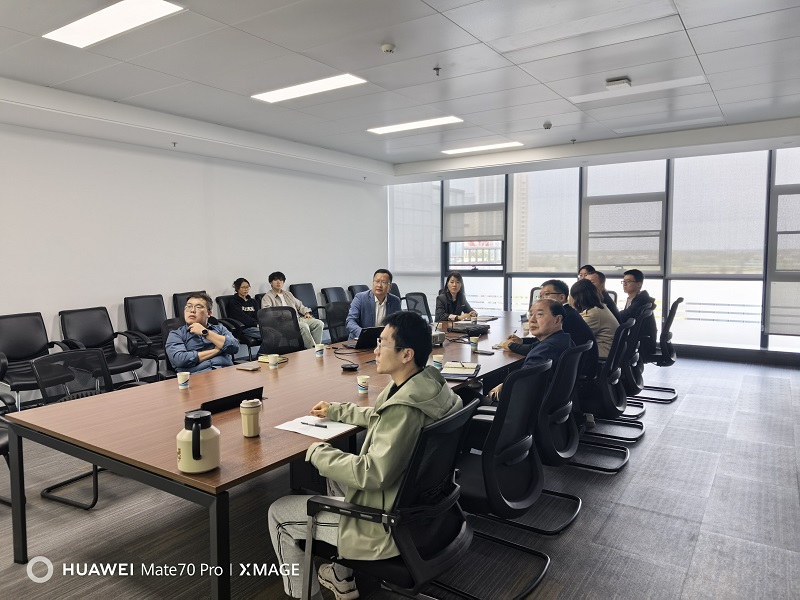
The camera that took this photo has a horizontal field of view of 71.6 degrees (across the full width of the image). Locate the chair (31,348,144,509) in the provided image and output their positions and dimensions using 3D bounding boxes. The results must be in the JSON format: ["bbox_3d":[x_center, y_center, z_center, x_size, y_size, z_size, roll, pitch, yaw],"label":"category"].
[{"bbox_3d":[-1.978,0.780,3.608,0.640,0.900,0.580,2,5,27],"label":"chair"}]

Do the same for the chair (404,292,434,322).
[{"bbox_3d":[0.385,0.471,6.539,0.600,1.040,0.580,3,6,39],"label":"chair"}]

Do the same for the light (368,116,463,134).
[{"bbox_3d":[0.151,-2.054,6.506,1.200,0.060,0.290,3,6,34],"label":"light"}]

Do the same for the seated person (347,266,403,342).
[{"bbox_3d":[-0.192,0.394,5.621,0.586,1.363,0.788,-2,5,-18],"label":"seated person"}]

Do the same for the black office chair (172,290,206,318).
[{"bbox_3d":[-2.304,0.471,6.668,0.656,1.076,0.586,3,6,34],"label":"black office chair"}]

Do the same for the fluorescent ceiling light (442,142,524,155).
[{"bbox_3d":[1.147,-2.158,7.875,1.180,0.060,0.270,3,6,34],"label":"fluorescent ceiling light"}]

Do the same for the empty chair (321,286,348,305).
[{"bbox_3d":[-0.821,0.310,8.879,0.656,0.985,0.586,3,6,40],"label":"empty chair"}]

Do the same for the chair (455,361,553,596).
[{"bbox_3d":[0.358,0.795,2.678,0.640,0.980,0.580,3,6,34],"label":"chair"}]

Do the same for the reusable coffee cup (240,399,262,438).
[{"bbox_3d":[-0.640,0.504,2.369,0.090,0.157,0.090,-1,5,0],"label":"reusable coffee cup"}]

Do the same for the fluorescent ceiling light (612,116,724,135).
[{"bbox_3d":[3.178,-2.099,6.613,1.200,0.050,0.250,3,6,34],"label":"fluorescent ceiling light"}]

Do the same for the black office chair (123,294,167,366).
[{"bbox_3d":[-2.696,0.514,6.284,0.640,1.060,0.600,3,6,34],"label":"black office chair"}]

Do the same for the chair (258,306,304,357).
[{"bbox_3d":[-1.008,0.592,5.258,0.630,0.980,0.600,2,6,32],"label":"chair"}]

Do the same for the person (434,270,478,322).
[{"bbox_3d":[0.731,0.308,6.822,0.550,1.310,0.750,-3,5,-26],"label":"person"}]

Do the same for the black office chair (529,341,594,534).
[{"bbox_3d":[0.781,0.754,3.352,0.600,1.010,0.580,2,6,31],"label":"black office chair"}]

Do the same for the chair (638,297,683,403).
[{"bbox_3d":[2.664,0.505,5.978,0.600,1.020,0.580,2,6,28],"label":"chair"}]

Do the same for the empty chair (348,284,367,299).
[{"bbox_3d":[-0.521,0.258,9.231,0.660,0.970,0.600,3,6,34],"label":"empty chair"}]

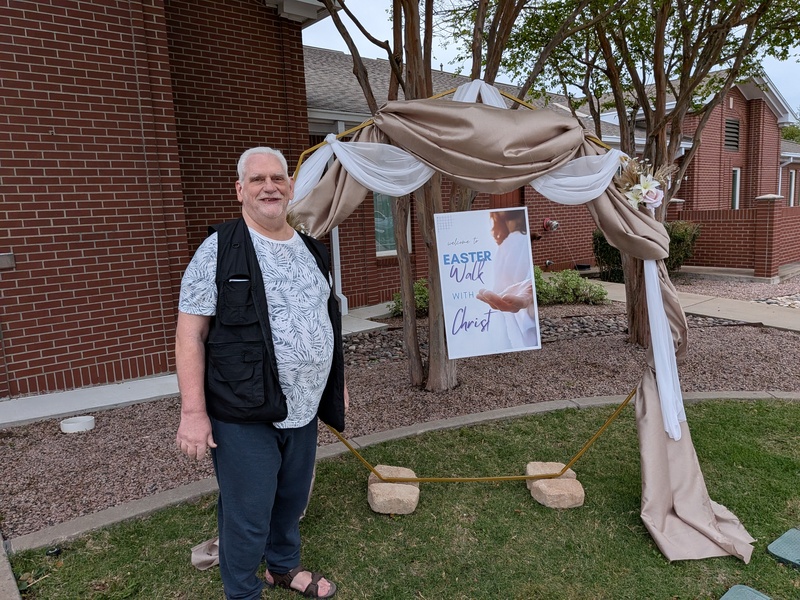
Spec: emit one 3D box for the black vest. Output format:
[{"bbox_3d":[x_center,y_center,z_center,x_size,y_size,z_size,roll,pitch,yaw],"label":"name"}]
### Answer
[{"bbox_3d":[-0.460,0.075,2.030,0.520,0.750,0.410,-10,11,-42],"label":"black vest"}]

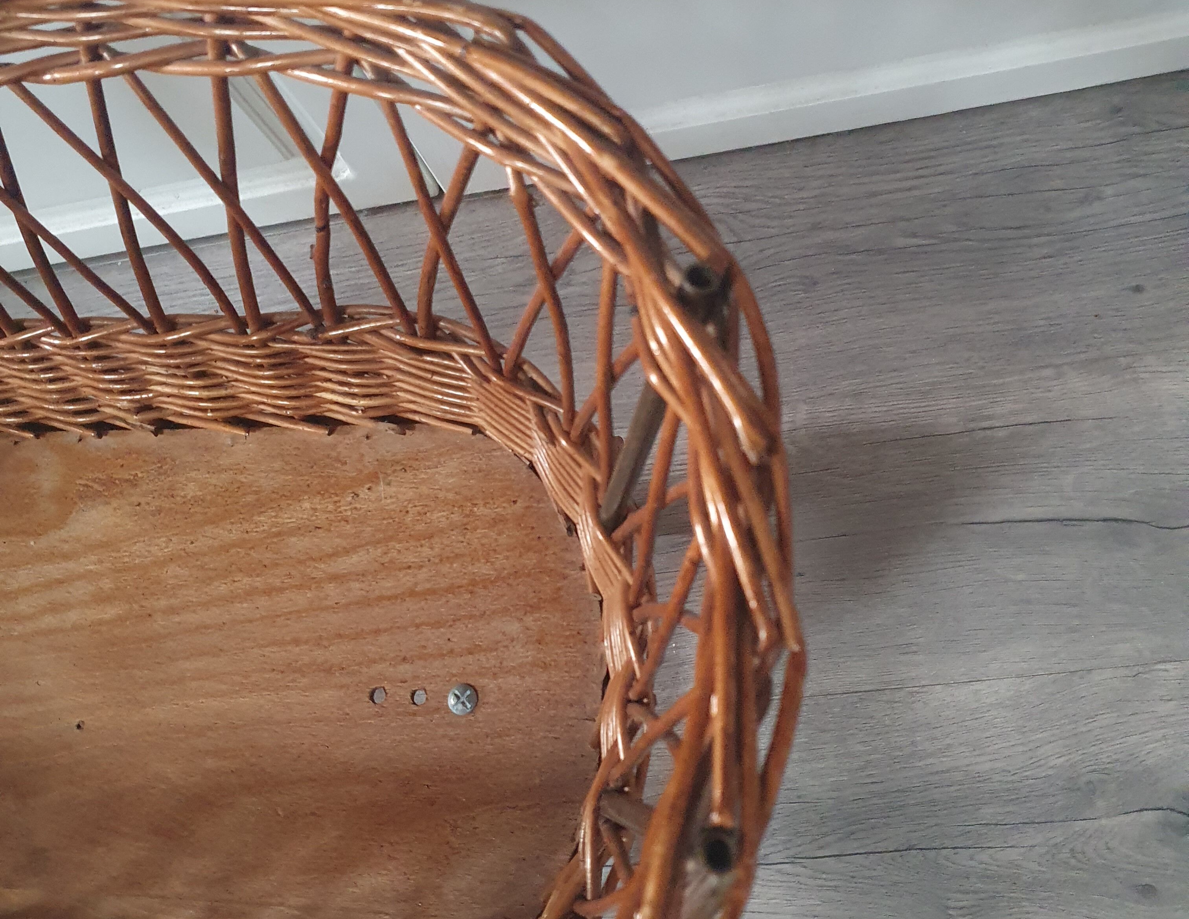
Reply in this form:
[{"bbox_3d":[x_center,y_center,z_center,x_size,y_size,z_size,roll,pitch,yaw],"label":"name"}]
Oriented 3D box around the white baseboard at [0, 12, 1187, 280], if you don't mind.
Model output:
[{"bbox_3d":[-0.039,-0.229,0.881,0.920,0.050,0.019,-7,71,10],"label":"white baseboard"}]

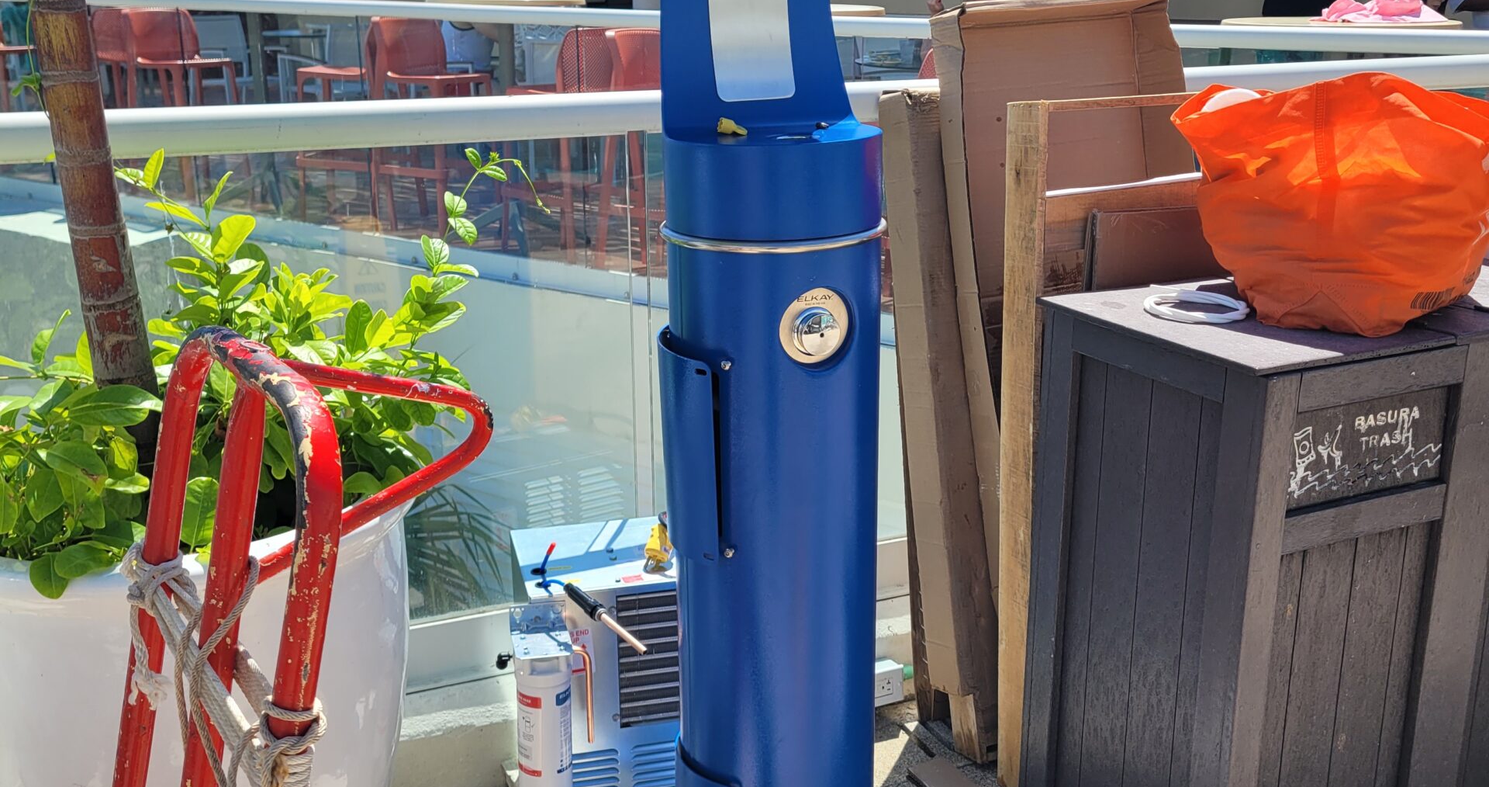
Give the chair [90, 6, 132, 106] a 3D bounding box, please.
[{"bbox_3d":[-3.660,-1.705,8.673,0.510,1.040,0.470,10,19,30],"label":"chair"}]

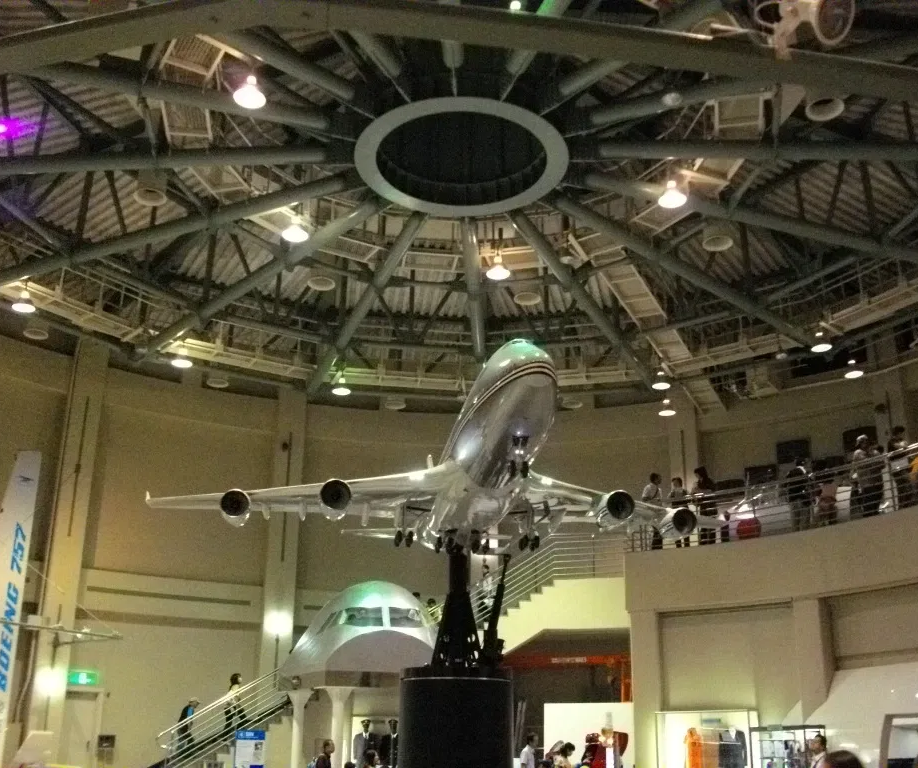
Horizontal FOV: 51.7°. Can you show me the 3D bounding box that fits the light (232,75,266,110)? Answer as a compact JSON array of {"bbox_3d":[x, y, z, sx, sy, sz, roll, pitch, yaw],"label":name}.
[{"bbox_3d":[-3.532,-5.005,16.030,0.530,0.400,0.530,5,-19,-14],"label":"light"}]

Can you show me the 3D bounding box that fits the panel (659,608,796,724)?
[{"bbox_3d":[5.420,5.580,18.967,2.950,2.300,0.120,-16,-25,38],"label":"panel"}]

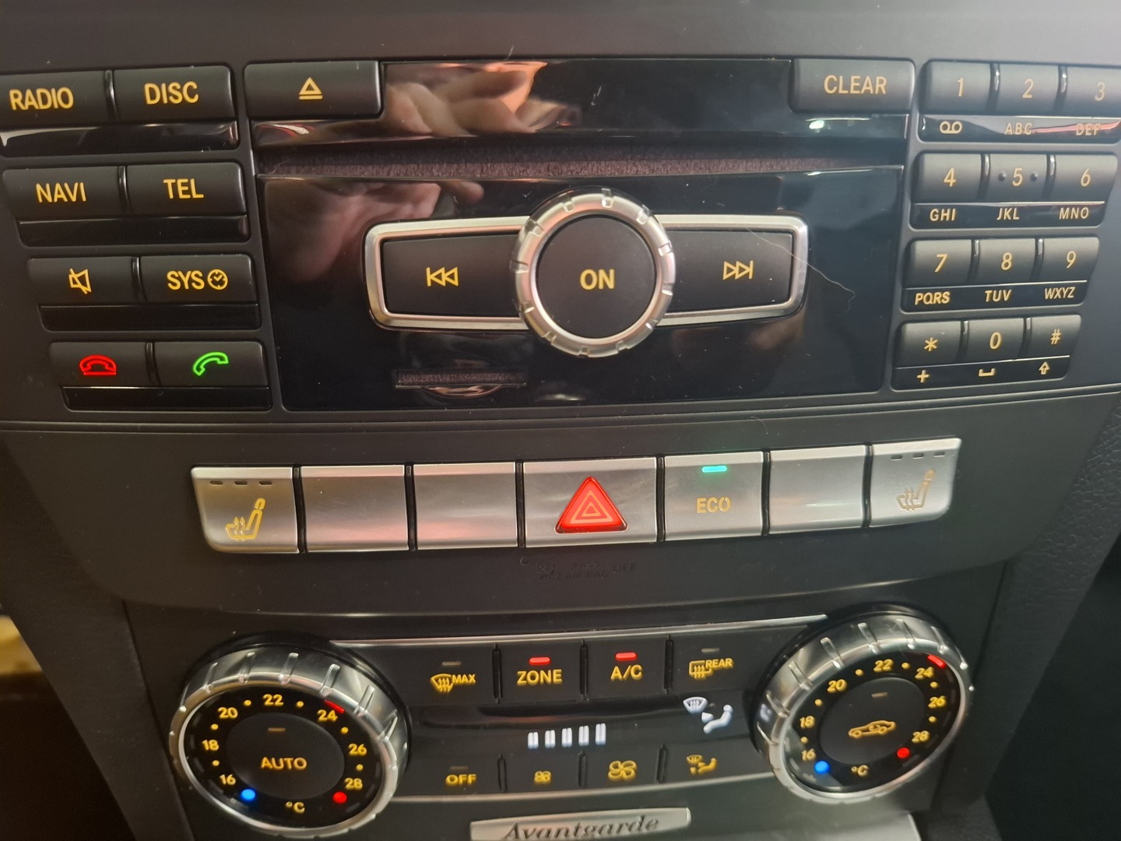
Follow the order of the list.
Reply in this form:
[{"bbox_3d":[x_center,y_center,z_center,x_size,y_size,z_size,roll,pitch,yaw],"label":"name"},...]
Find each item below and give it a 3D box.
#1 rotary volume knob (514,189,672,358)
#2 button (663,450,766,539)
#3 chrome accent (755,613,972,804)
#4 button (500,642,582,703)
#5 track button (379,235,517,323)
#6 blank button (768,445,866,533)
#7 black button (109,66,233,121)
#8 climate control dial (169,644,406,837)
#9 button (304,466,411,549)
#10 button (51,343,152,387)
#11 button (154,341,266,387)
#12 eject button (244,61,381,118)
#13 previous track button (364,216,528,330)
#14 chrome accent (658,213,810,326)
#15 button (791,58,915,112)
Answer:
[{"bbox_3d":[0.007,-0.028,0.143,0.032,0.032,0.010,-2,16,-4],"label":"rotary volume knob"},{"bbox_3d":[0.033,0.016,0.167,0.022,0.020,0.007,-3,20,-6],"label":"button"},{"bbox_3d":[0.080,0.077,0.196,0.057,0.057,0.010,-5,25,-9],"label":"chrome accent"},{"bbox_3d":[-0.005,0.063,0.192,0.021,0.019,0.006,-2,24,-3],"label":"button"},{"bbox_3d":[-0.022,-0.029,0.150,0.027,0.016,0.006,-1,15,-1],"label":"track button"},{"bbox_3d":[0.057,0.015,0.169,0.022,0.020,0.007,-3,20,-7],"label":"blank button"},{"bbox_3d":[-0.073,-0.062,0.143,0.023,0.009,0.007,0,15,4],"label":"black button"},{"bbox_3d":[-0.068,0.082,0.187,0.057,0.057,0.010,0,24,2],"label":"climate control dial"},{"bbox_3d":[-0.044,0.018,0.163,0.022,0.020,0.007,-1,15,2],"label":"button"},{"bbox_3d":[-0.095,-0.012,0.158,0.022,0.009,0.007,1,15,7],"label":"button"},{"bbox_3d":[-0.072,-0.012,0.156,0.023,0.009,0.007,0,15,4],"label":"button"},{"bbox_3d":[-0.046,-0.062,0.142,0.026,0.009,0.007,0,15,2],"label":"eject button"},{"bbox_3d":[-0.022,-0.029,0.149,0.032,0.022,0.006,-1,15,-1],"label":"previous track button"},{"bbox_3d":[0.034,-0.031,0.152,0.032,0.022,0.006,-3,15,-6],"label":"chrome accent"},{"bbox_3d":[0.055,-0.064,0.144,0.024,0.009,0.006,-3,16,-7],"label":"button"}]

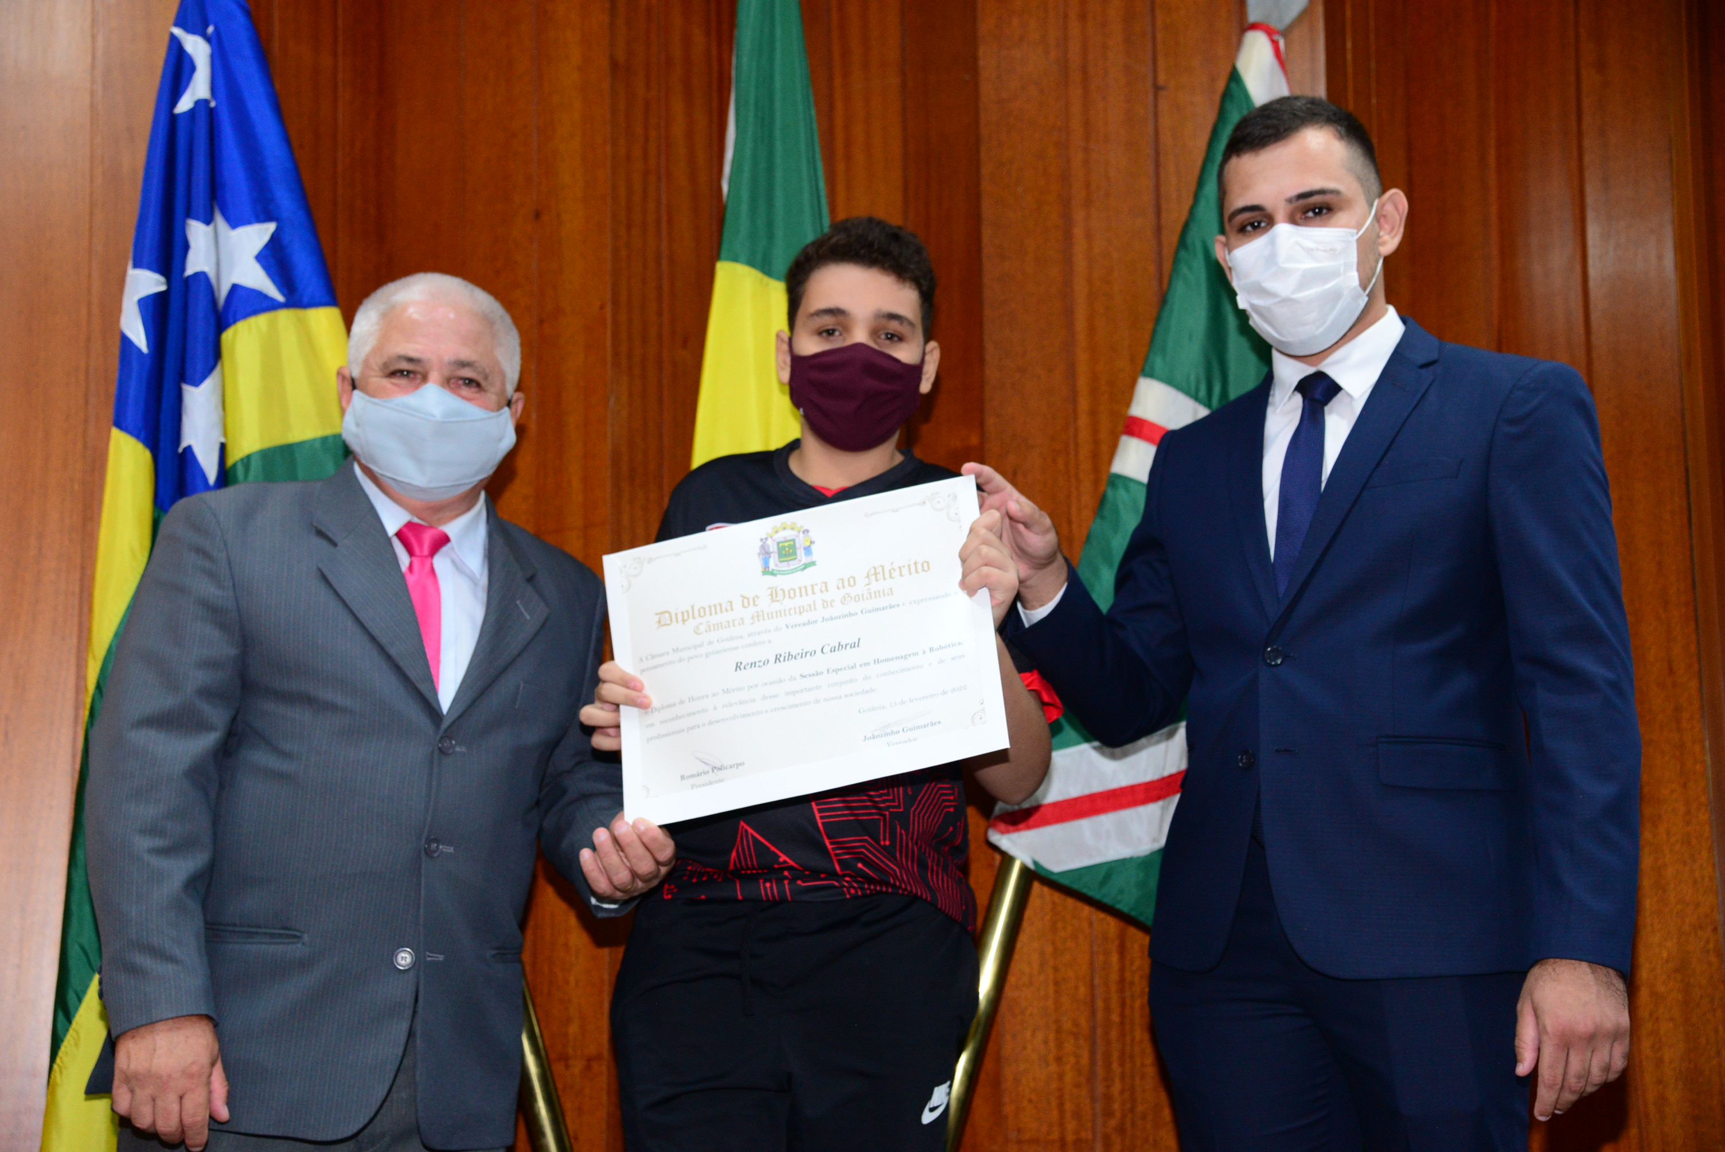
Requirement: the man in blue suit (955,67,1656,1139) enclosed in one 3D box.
[{"bbox_3d":[0.422,0.342,2.358,0.540,1.740,0.580,-7,-10,38],"label":"man in blue suit"}]

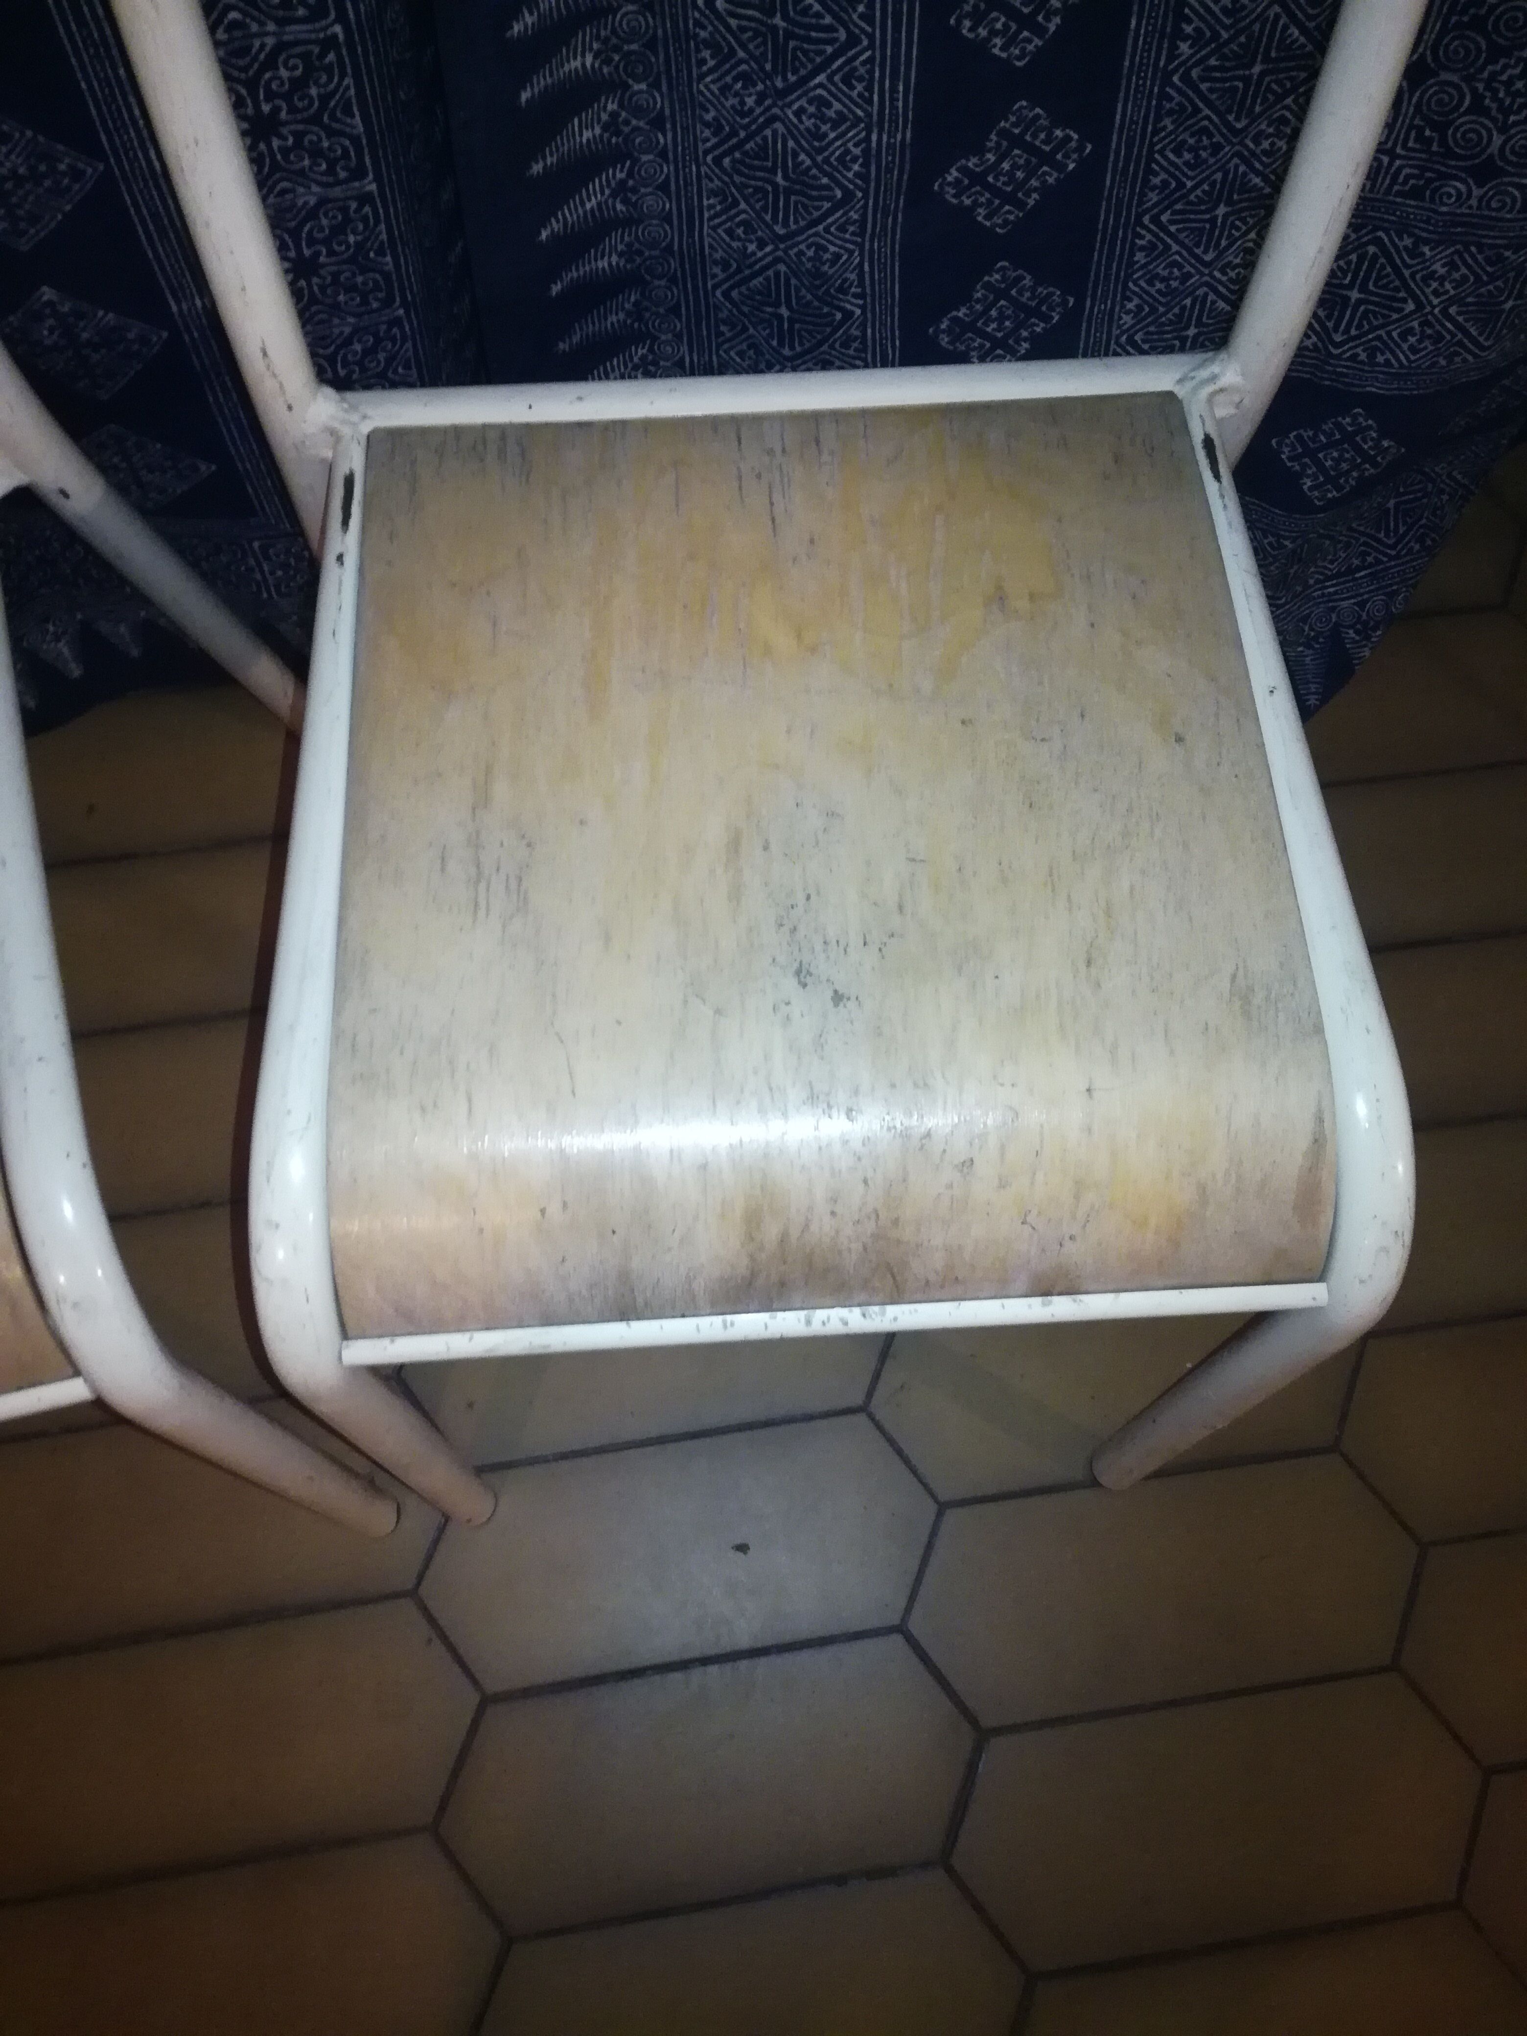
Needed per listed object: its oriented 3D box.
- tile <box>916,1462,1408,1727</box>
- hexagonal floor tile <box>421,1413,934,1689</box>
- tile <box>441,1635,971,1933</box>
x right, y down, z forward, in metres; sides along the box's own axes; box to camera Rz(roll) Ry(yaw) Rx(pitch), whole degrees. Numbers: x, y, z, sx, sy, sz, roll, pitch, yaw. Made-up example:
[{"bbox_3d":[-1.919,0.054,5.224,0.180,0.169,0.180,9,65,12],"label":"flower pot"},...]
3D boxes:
[{"bbox_3d":[0.234,0.331,0.924,0.302,0.010,0.116,-8,71,-4],"label":"tile"},{"bbox_3d":[-0.047,0.310,0.925,0.302,0.010,0.116,-8,71,-4],"label":"hexagonal floor tile"},{"bbox_3d":[-0.029,0.425,0.886,0.302,0.010,0.116,-8,71,-4],"label":"tile"}]

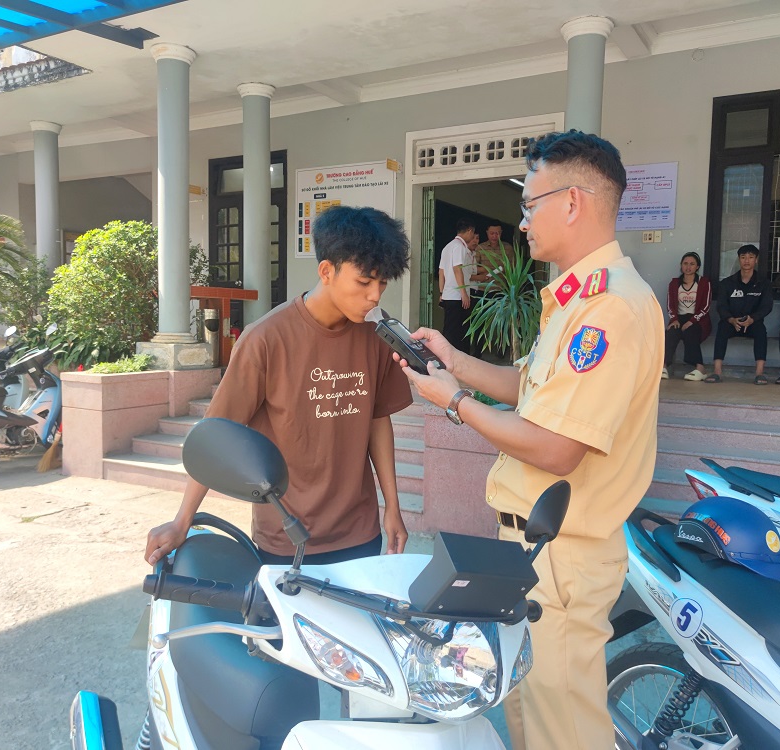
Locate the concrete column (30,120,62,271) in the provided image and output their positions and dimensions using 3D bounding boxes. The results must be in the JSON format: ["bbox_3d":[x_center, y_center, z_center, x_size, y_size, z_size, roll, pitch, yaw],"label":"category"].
[{"bbox_3d":[-4.775,-1.893,9.681,0.460,3.120,0.460,4,5,29],"label":"concrete column"}]

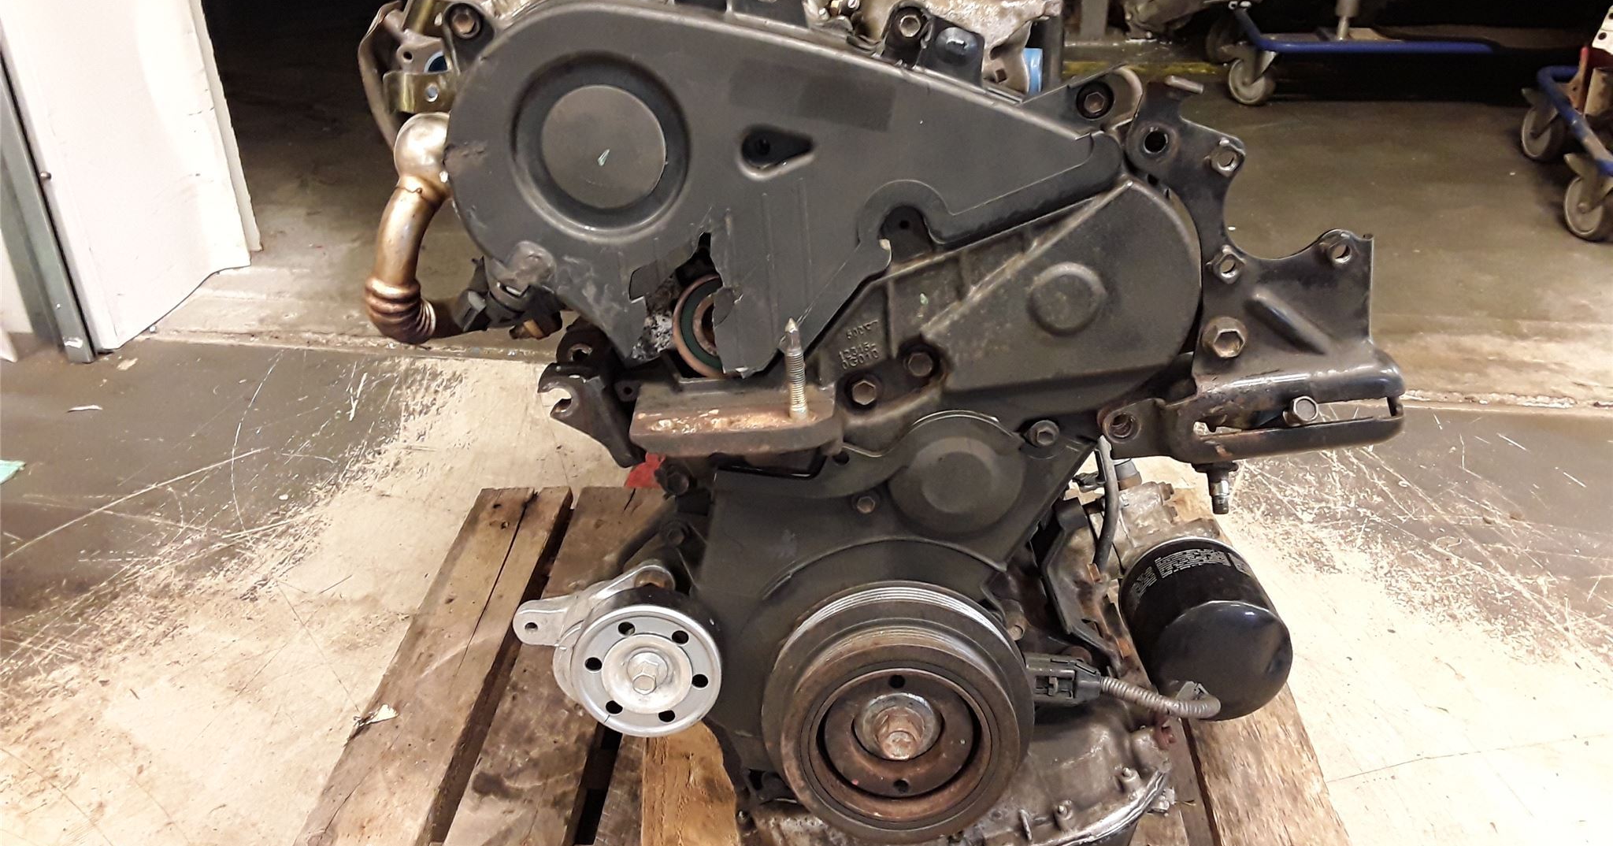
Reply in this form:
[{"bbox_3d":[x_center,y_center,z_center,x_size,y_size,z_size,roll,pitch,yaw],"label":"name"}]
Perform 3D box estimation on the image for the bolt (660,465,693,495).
[{"bbox_3d":[-0.079,0.035,0.791,0.017,0.017,0.015,0,29,4],"label":"bolt"}]

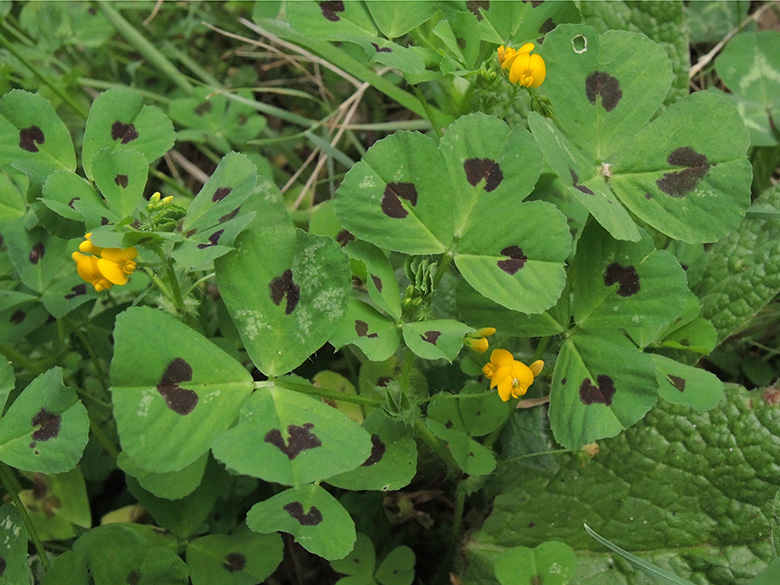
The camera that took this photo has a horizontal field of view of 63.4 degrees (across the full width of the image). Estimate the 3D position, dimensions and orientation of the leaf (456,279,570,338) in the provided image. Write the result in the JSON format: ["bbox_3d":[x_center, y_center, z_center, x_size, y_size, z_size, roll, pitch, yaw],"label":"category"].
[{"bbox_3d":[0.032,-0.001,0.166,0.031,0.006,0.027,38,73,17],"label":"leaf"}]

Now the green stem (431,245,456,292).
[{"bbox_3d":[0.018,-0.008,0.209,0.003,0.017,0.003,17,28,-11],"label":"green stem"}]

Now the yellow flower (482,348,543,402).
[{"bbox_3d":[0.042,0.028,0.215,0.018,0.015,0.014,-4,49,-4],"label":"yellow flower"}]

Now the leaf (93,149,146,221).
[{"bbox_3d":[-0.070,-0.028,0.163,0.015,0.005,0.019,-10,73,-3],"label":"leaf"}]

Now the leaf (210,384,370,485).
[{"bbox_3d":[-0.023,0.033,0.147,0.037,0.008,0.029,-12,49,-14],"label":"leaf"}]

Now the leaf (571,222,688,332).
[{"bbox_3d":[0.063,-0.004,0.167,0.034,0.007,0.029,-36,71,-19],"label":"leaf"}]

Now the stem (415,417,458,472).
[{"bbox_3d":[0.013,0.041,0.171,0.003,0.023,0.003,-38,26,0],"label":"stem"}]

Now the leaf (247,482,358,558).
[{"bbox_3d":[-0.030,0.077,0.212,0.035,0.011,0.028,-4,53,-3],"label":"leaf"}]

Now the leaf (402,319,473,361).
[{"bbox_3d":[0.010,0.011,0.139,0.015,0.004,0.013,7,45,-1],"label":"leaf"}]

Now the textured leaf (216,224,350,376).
[{"bbox_3d":[-0.023,0.002,0.136,0.028,0.007,0.034,7,66,0],"label":"textured leaf"}]

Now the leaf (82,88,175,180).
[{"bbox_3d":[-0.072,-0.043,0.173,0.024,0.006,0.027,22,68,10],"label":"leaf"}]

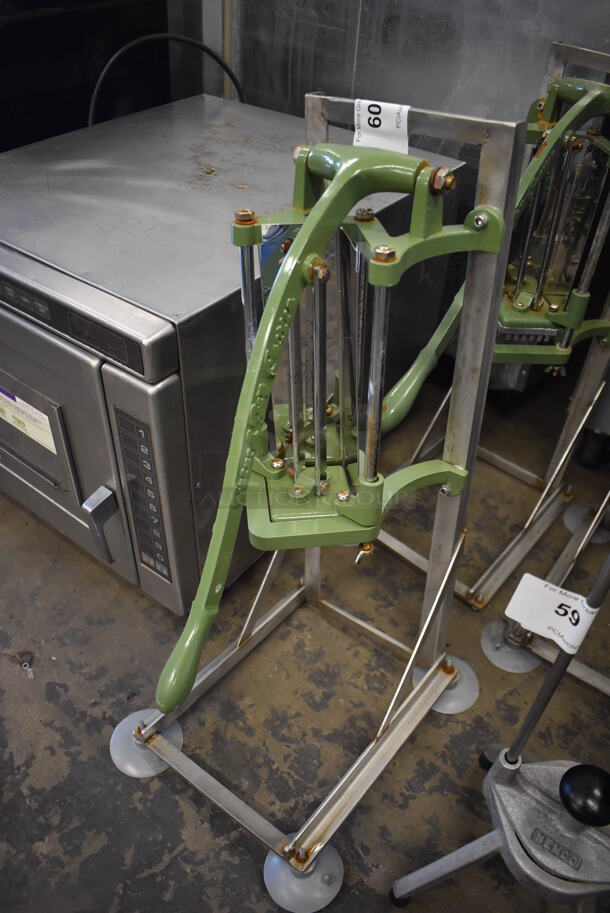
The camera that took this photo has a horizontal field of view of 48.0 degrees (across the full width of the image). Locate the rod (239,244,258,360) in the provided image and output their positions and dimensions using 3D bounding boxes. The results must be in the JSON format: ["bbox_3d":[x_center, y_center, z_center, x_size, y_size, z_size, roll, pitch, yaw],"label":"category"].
[{"bbox_3d":[-0.050,-0.103,0.659,0.012,0.196,0.012,23,39,32],"label":"rod"}]

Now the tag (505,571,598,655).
[{"bbox_3d":[0.191,0.121,0.530,0.058,0.058,0.012,23,50,20],"label":"tag"}]

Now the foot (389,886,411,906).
[{"bbox_3d":[0.095,0.442,0.687,0.023,0.017,0.023,0,32,0],"label":"foot"}]

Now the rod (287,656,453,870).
[{"bbox_3d":[0.091,0.338,0.789,0.020,0.027,0.320,23,39,32],"label":"rod"}]

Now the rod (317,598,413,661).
[{"bbox_3d":[0.086,0.239,0.944,0.204,0.026,0.010,23,39,32],"label":"rod"}]

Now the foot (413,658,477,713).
[{"bbox_3d":[0.186,0.296,0.904,0.087,0.034,0.087,0,32,0],"label":"foot"}]

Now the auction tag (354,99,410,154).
[{"bbox_3d":[0.068,-0.291,0.618,0.059,0.050,0.007,23,39,32],"label":"auction tag"}]

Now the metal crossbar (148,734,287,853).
[{"bbox_3d":[-0.095,0.373,0.758,0.215,0.007,0.019,23,39,32],"label":"metal crossbar"}]

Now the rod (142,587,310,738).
[{"bbox_3d":[-0.094,0.259,0.912,0.020,0.027,0.320,23,39,32],"label":"rod"}]

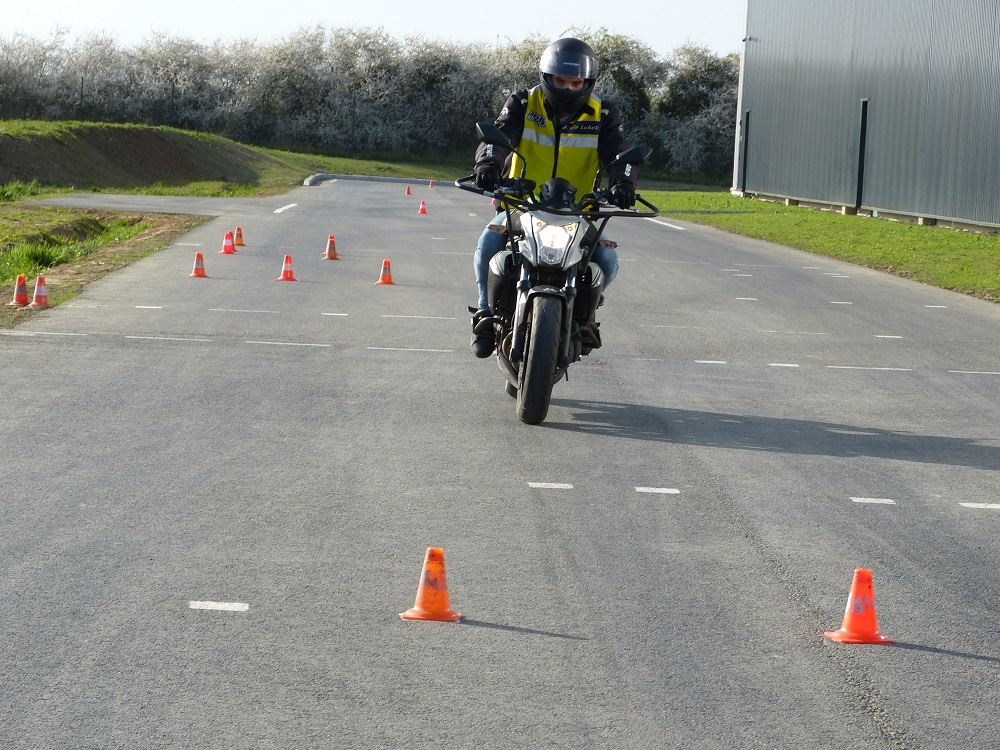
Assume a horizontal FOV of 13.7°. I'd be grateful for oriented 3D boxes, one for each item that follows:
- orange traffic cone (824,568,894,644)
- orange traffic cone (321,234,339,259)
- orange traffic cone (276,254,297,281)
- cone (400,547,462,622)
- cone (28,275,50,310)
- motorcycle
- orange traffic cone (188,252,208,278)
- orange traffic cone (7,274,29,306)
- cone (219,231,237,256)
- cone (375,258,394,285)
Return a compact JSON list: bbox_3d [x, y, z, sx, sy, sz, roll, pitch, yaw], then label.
[{"bbox_3d":[1.013,0.641,11.663,0.153,0.194,0.153,1,4,-21],"label":"orange traffic cone"},{"bbox_3d":[-1.550,-1.182,38.591,0.153,0.194,0.153,2,4,-5],"label":"orange traffic cone"},{"bbox_3d":[-1.635,-0.828,32.084,0.153,0.194,0.153,1,4,-20],"label":"orange traffic cone"},{"bbox_3d":[-0.188,0.585,11.728,0.153,0.194,0.153,3,4,8],"label":"cone"},{"bbox_3d":[-2.997,-0.546,27.218,0.153,0.194,0.153,2,4,-5],"label":"cone"},{"bbox_3d":[0.206,-0.472,19.630,0.940,1.300,2.110,7,4,-2],"label":"motorcycle"},{"bbox_3d":[-2.344,-0.859,32.362,0.153,0.194,0.153,2,4,-5],"label":"orange traffic cone"},{"bbox_3d":[-3.172,-0.562,27.458,0.153,0.194,0.153,2,4,-5],"label":"orange traffic cone"},{"bbox_3d":[-2.516,-1.220,38.464,0.153,0.194,0.153,2,4,-5],"label":"cone"},{"bbox_3d":[-0.889,-0.807,32.493,0.153,0.194,0.153,2,4,-5],"label":"cone"}]

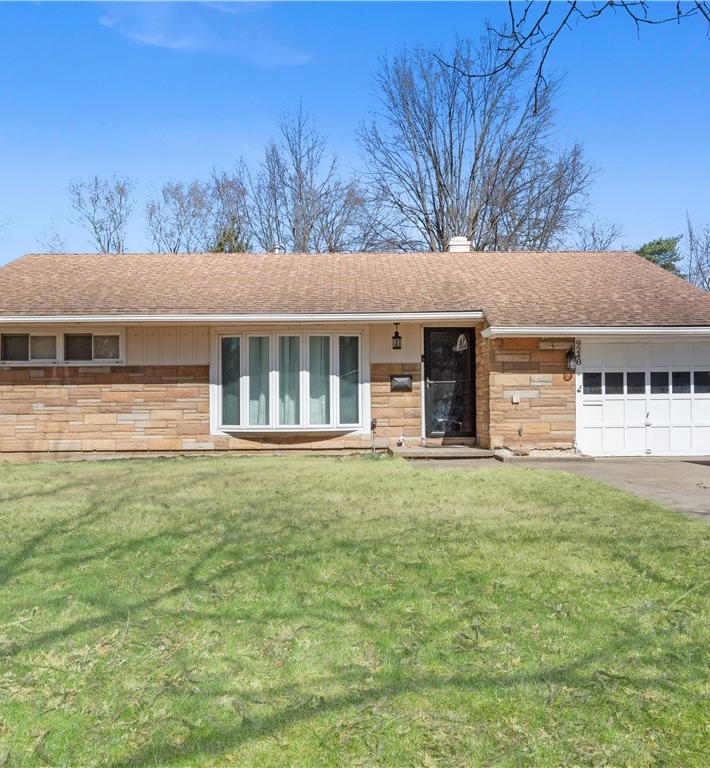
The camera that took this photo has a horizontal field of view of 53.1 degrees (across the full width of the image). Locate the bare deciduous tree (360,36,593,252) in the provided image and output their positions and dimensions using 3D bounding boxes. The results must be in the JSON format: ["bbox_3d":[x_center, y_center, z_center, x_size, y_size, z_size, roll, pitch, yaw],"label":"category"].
[{"bbox_3d":[5.300,-6.980,31.000,10.200,16.400,9.800,0,0,-1],"label":"bare deciduous tree"}]

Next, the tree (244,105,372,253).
[{"bbox_3d":[-2.270,-6.070,34.000,6.200,14.600,6.000,0,0,-1],"label":"tree"}]

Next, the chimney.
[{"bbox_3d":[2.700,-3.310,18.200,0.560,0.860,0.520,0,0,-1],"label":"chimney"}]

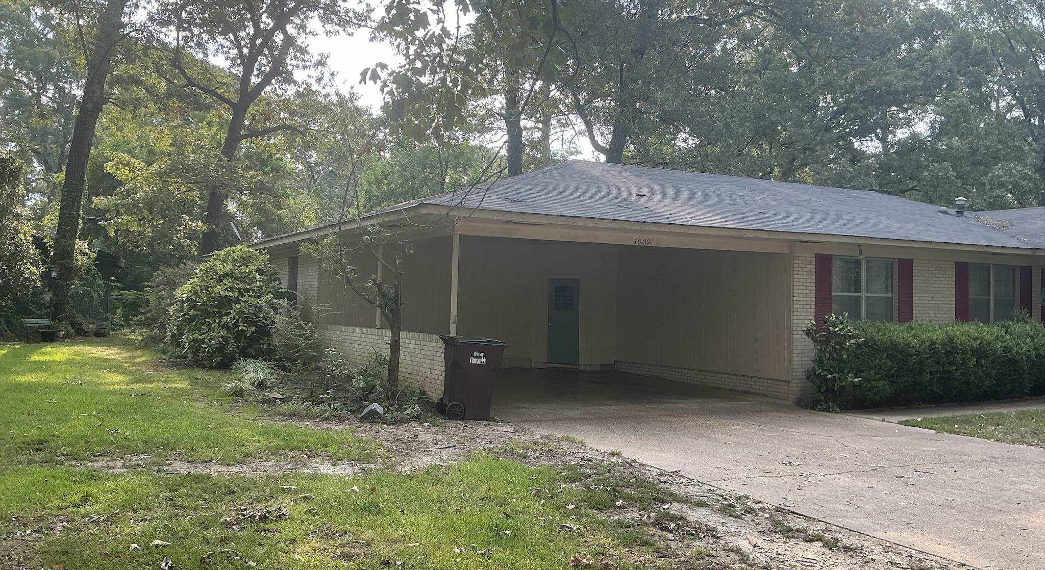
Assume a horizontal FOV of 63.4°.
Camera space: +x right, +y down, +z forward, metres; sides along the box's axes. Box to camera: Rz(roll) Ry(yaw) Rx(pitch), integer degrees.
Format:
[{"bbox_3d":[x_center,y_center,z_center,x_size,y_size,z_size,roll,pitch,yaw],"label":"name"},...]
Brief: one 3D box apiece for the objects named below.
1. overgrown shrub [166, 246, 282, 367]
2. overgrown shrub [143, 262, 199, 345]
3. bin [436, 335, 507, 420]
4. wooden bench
[{"bbox_3d":[-6.617,0.459,18.823,2.500,2.650,2.400,1,-1,-29],"label":"overgrown shrub"},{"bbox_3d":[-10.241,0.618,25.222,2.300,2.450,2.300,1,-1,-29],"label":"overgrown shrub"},{"bbox_3d":[-0.704,1.289,11.910,0.830,1.110,0.680,1,-1,-18],"label":"bin"},{"bbox_3d":[-15.301,1.465,27.007,0.580,0.790,1.220,1,-1,12],"label":"wooden bench"}]

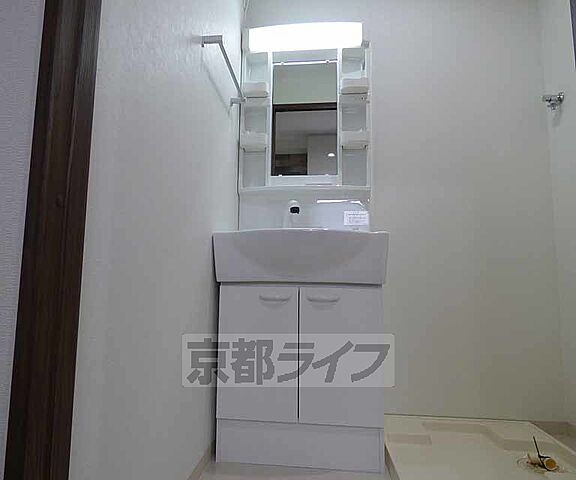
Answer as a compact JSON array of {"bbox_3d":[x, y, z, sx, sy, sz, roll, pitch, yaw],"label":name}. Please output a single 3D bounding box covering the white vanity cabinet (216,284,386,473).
[{"bbox_3d":[0.058,0.489,1.416,0.580,0.635,0.388,0,-6,6],"label":"white vanity cabinet"}]

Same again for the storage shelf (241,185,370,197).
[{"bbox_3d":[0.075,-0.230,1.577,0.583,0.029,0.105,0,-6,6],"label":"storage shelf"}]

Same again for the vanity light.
[{"bbox_3d":[0.080,-0.944,1.619,0.526,0.082,0.090,0,-6,6],"label":"vanity light"}]

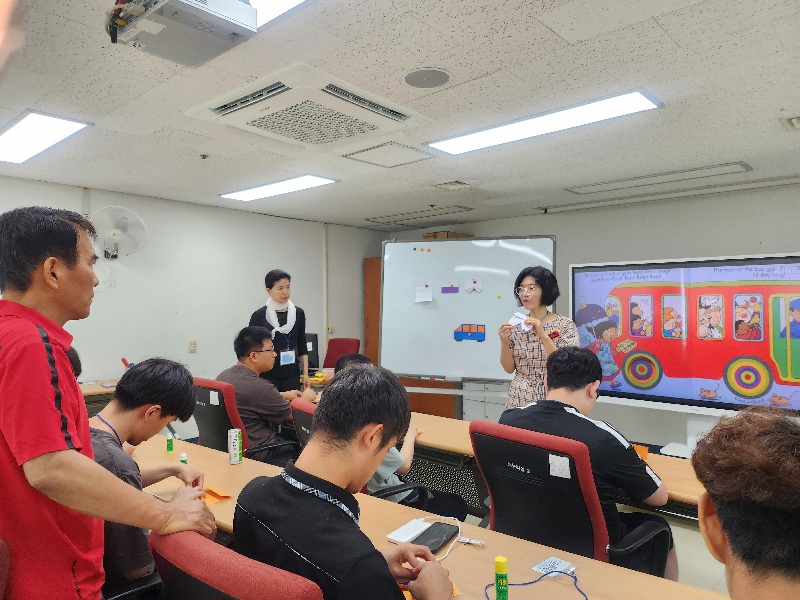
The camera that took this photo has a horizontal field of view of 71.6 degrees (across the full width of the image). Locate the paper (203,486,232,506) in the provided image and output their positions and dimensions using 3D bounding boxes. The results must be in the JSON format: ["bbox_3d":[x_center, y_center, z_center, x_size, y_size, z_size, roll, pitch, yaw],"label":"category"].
[{"bbox_3d":[-0.606,0.623,1.769,0.130,0.020,0.100,-1,-1,41],"label":"paper"}]

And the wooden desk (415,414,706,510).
[{"bbox_3d":[0.506,1.009,2.455,1.800,0.720,0.500,-1,-1,41],"label":"wooden desk"}]

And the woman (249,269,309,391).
[{"bbox_3d":[-0.863,0.580,3.932,0.460,1.600,0.320,0,-1,-25],"label":"woman"}]

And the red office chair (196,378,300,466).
[{"bbox_3d":[-0.877,0.918,3.287,0.600,0.920,0.600,-1,-1,41],"label":"red office chair"}]

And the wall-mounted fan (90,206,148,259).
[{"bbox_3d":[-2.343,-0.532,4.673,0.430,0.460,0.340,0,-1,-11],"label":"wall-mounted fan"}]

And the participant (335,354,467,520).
[{"bbox_3d":[-0.036,0.811,2.642,0.580,1.120,0.750,-1,-1,41],"label":"participant"}]

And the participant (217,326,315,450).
[{"bbox_3d":[-0.785,0.763,3.288,0.720,1.230,0.560,0,-1,-29],"label":"participant"}]

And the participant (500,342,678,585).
[{"bbox_3d":[0.739,0.764,2.041,0.600,1.200,0.750,-1,-1,41],"label":"participant"}]

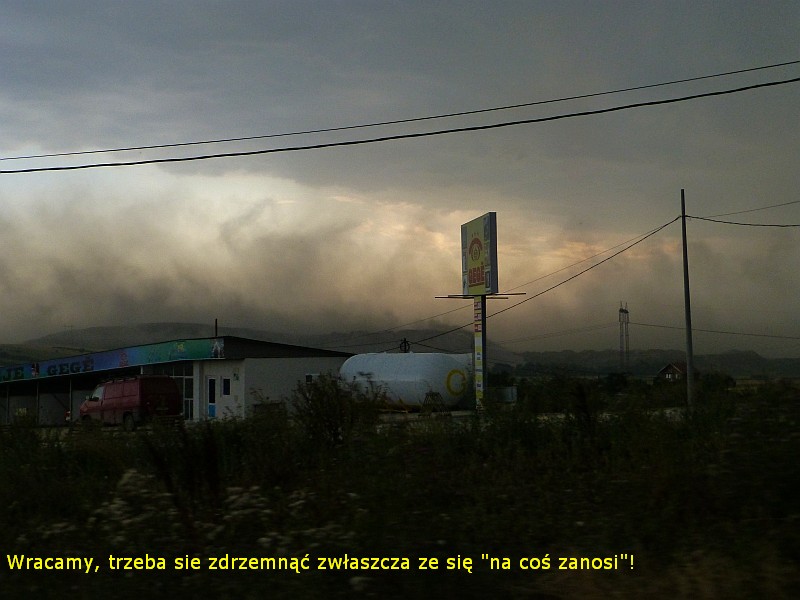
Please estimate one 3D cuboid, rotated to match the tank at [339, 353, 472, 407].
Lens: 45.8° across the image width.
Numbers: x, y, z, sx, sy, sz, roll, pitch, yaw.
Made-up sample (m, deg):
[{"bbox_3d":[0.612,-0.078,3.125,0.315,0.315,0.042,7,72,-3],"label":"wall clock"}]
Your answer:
[{"bbox_3d":[0.228,4.053,48.000,7.100,2.750,2.650,-3,-6,33],"label":"tank"}]

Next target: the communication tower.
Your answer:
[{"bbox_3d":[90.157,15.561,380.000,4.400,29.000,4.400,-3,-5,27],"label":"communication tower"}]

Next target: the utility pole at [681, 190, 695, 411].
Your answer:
[{"bbox_3d":[11.506,0.060,38.000,0.260,8.950,0.260,-2,-5,17],"label":"utility pole"}]

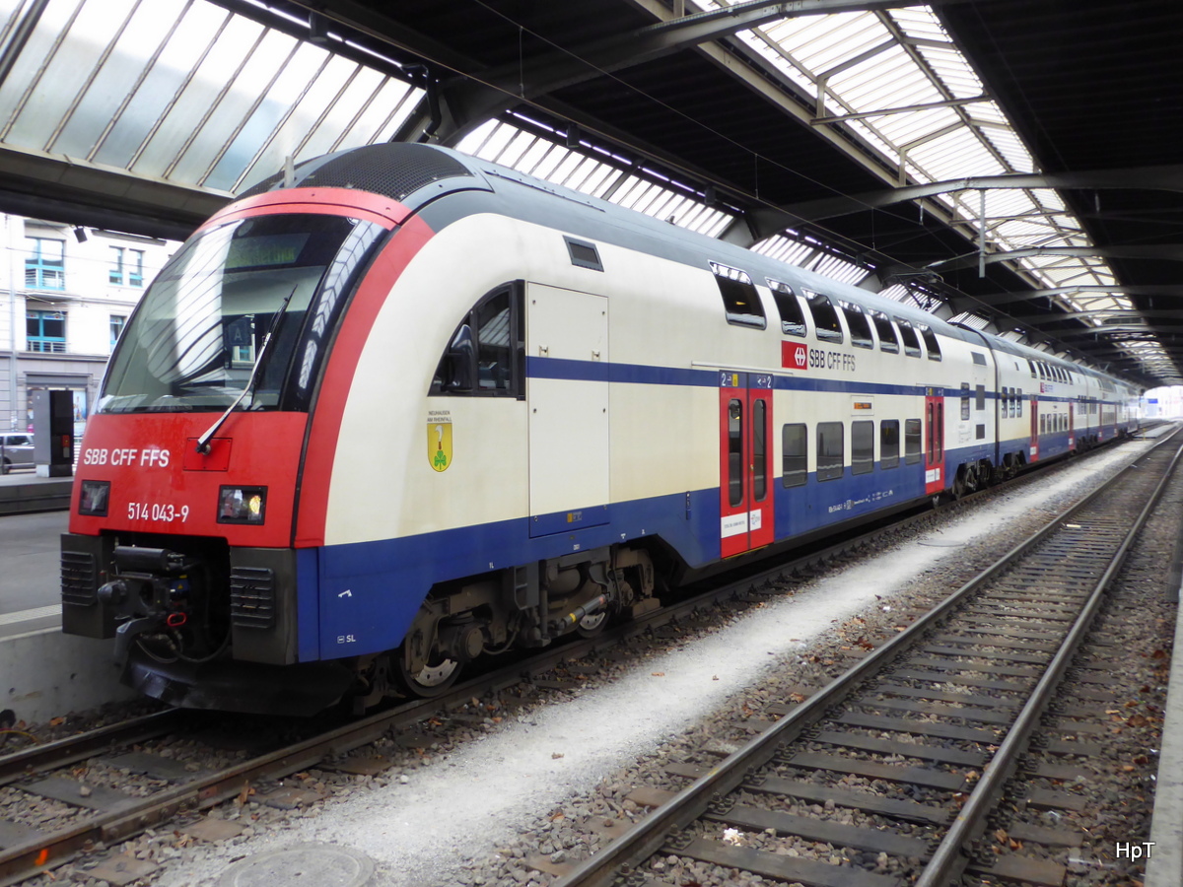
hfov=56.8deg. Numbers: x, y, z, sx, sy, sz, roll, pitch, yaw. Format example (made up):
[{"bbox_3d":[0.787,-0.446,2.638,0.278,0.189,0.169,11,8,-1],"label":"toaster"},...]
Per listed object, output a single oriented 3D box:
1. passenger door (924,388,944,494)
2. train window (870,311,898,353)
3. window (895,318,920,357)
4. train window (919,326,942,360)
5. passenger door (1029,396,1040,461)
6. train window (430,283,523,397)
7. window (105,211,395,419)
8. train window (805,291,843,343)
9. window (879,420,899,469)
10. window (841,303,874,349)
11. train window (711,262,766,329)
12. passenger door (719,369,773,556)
[{"bbox_3d":[6.808,-0.063,21.750,0.090,2.080,1.692,0,2,29],"label":"passenger door"},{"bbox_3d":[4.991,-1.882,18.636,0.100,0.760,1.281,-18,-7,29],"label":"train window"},{"bbox_3d":[5.824,-1.928,20.115,0.100,0.760,1.253,-18,-7,29],"label":"window"},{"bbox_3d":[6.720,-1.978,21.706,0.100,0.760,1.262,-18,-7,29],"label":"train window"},{"bbox_3d":[13.840,-0.455,34.241,0.090,2.080,1.720,0,2,29],"label":"passenger door"},{"bbox_3d":[-0.856,-0.799,8.155,0.100,0.920,1.197,0,2,29],"label":"train window"},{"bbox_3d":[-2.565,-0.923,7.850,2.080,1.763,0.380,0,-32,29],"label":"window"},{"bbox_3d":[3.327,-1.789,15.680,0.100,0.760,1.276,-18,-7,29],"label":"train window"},{"bbox_3d":[5.083,0.005,18.664,0.070,0.805,1.253,0,2,29],"label":"window"},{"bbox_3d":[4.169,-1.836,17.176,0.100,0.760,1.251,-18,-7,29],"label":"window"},{"bbox_3d":[1.739,-1.701,12.859,0.100,0.760,1.314,-18,-7,29],"label":"train window"},{"bbox_3d":[1.826,0.217,12.900,0.090,2.085,1.728,0,2,29],"label":"passenger door"}]

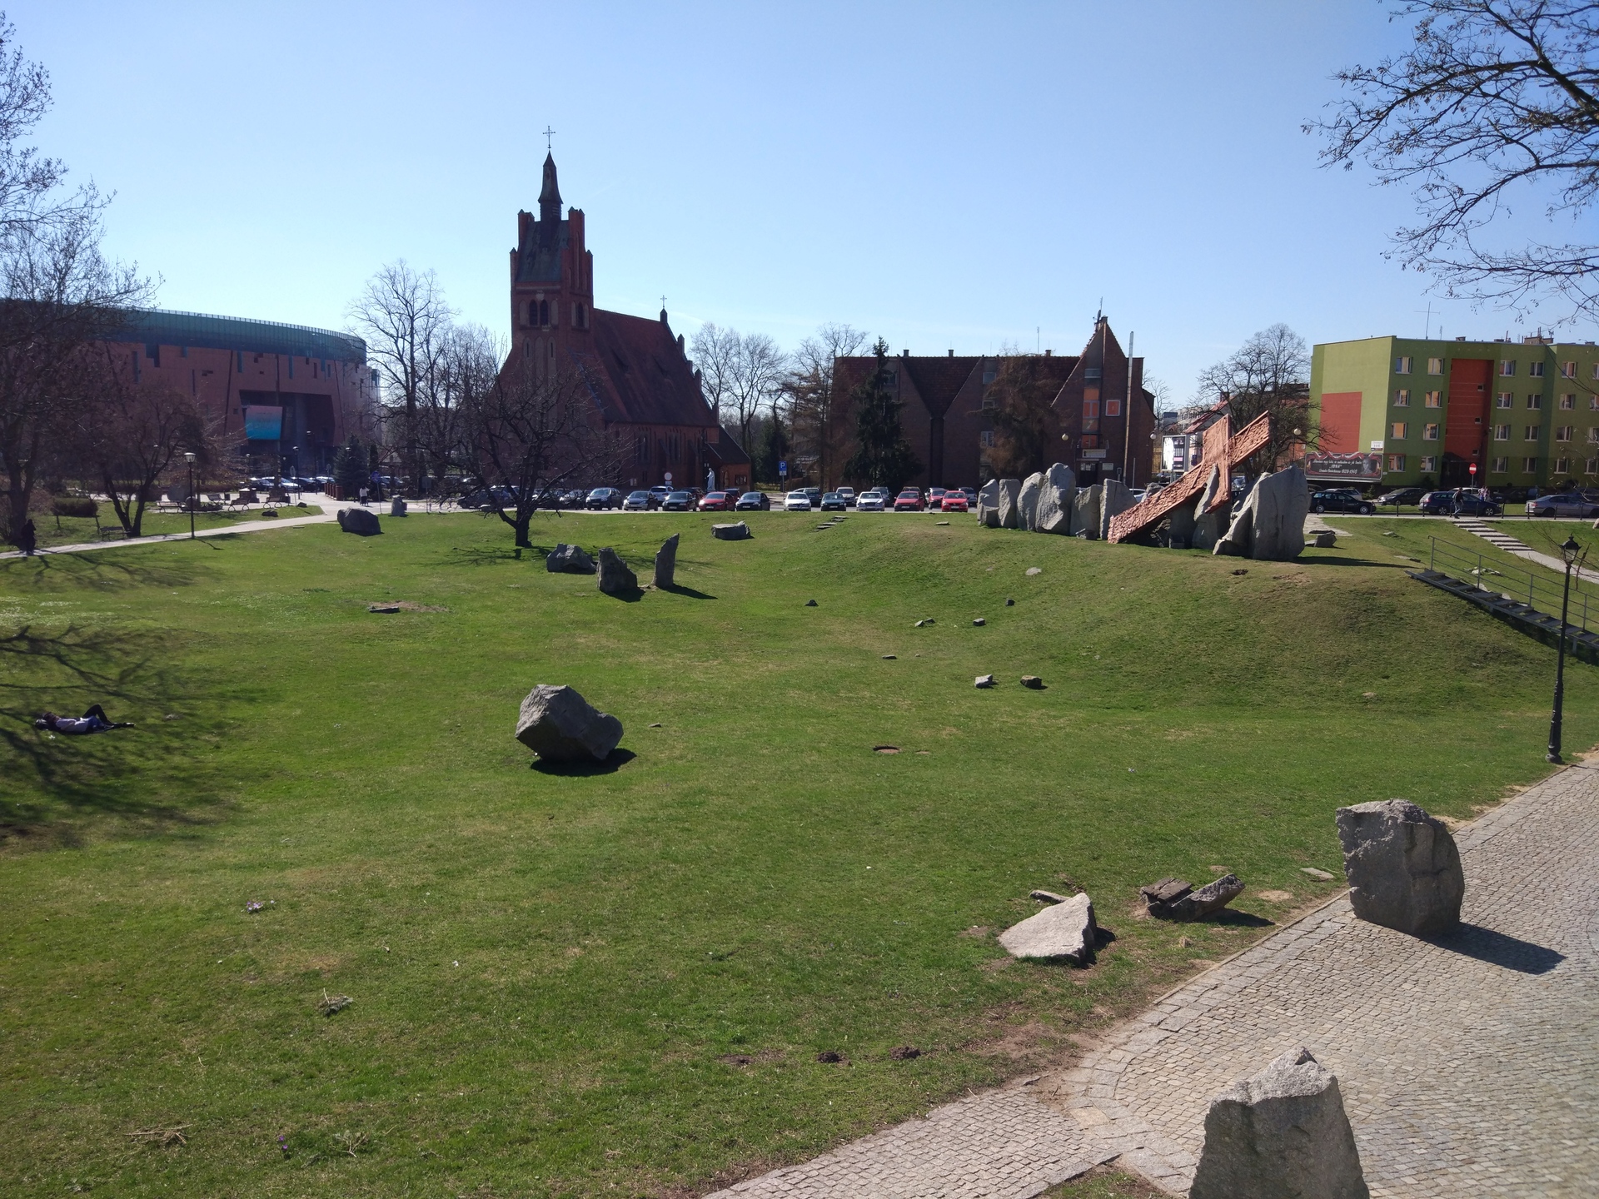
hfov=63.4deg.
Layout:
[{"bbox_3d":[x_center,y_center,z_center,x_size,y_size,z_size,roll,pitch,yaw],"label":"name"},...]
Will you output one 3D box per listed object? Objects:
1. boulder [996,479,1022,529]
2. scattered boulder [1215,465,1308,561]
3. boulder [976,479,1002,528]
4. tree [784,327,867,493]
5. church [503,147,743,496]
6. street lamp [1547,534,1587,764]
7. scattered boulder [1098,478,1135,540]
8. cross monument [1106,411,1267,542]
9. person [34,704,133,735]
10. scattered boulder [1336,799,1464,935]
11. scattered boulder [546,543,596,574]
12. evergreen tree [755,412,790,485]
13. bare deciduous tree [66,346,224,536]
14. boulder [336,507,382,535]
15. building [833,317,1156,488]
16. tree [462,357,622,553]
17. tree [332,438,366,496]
[{"bbox_3d":[11.567,-5.287,71.185,1.320,2.690,1.400,1,9,9],"label":"boulder"},{"bbox_3d":[19.931,-3.769,55.774,3.980,4.030,2.300,3,9,19],"label":"scattered boulder"},{"bbox_3d":[10.119,-5.154,68.933,1.300,2.500,1.200,2,8,9],"label":"boulder"},{"bbox_3d":[2.217,-16.797,113.058,7.200,14.560,6.800,1,7,0],"label":"tree"},{"bbox_3d":[-15.527,-22.650,113.516,12.852,26.826,27.336,3,7,19],"label":"church"},{"bbox_3d":[13.699,0.922,23.140,0.390,4.020,0.390,5,9,30],"label":"street lamp"},{"bbox_3d":[14.204,-4.081,57.640,1.650,2.700,1.100,3,7,14],"label":"scattered boulder"},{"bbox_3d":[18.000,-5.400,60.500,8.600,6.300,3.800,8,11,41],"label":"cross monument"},{"bbox_3d":[-13.213,2.151,23.869,1.760,0.470,0.520,-1,8,-10],"label":"person"},{"bbox_3d":[6.966,3.007,14.918,1.180,1.470,0.880,-4,9,-36],"label":"scattered boulder"},{"bbox_3d":[-9.755,-1.806,55.044,2.090,1.230,1.700,-1,9,-10],"label":"scattered boulder"},{"bbox_3d":[-2.622,-14.451,124.543,3.500,7.062,3.500,1,7,0],"label":"evergreen tree"},{"bbox_3d":[-33.317,-7.906,65.231,7.400,9.400,7.200,-3,8,-27],"label":"bare deciduous tree"},{"bbox_3d":[-23.696,-4.209,69.603,2.380,1.470,1.800,-3,9,-19],"label":"boulder"},{"bbox_3d":[16.762,-17.921,118.396,27.590,14.490,14.000,0,8,0],"label":"building"},{"bbox_3d":[-12.690,-7.188,63.782,7.870,9.310,7.800,-2,9,-11],"label":"tree"},{"bbox_3d":[-36.214,-10.560,103.971,2.750,4.950,2.750,-1,7,-19],"label":"tree"}]

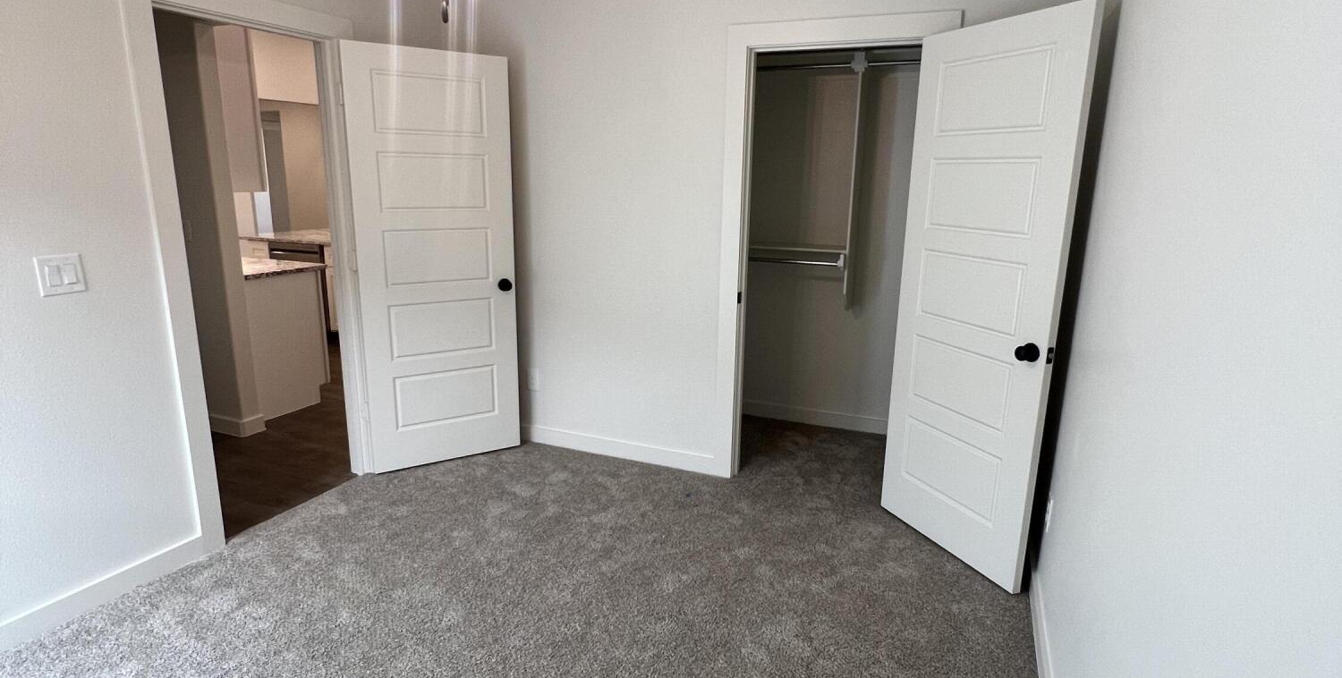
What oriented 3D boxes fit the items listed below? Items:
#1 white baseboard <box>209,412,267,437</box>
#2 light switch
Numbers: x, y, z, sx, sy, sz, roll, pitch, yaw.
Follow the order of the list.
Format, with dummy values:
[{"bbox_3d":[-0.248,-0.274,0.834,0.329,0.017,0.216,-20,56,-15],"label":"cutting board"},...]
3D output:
[{"bbox_3d":[-2.561,0.497,3.976,0.260,0.092,0.150,7,14,23],"label":"white baseboard"},{"bbox_3d":[-1.925,-0.202,2.123,0.011,0.117,0.117,7,14,23],"label":"light switch"}]

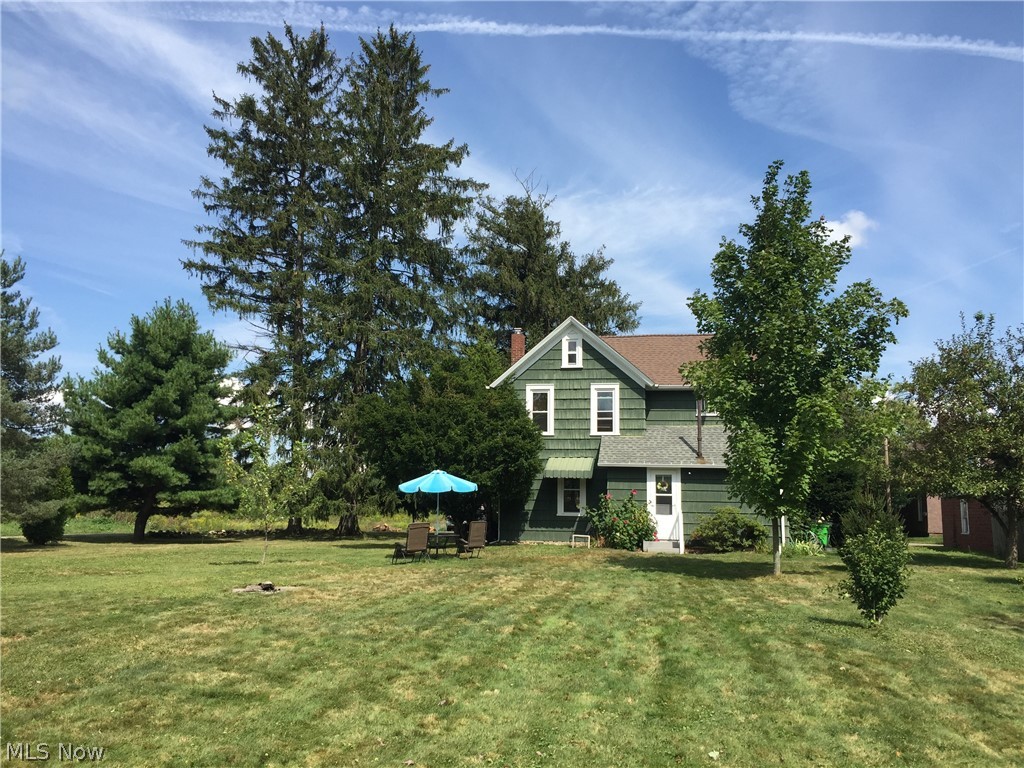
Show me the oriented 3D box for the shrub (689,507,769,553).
[{"bbox_3d":[6.432,4.308,25.371,2.300,1.299,1.800,0,-7,10],"label":"shrub"}]

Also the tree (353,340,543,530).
[{"bbox_3d":[-2.202,1.947,29.283,6.400,6.821,6.000,1,-7,0],"label":"tree"}]

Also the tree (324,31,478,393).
[{"bbox_3d":[-5.136,-4.580,34.638,7.400,21.111,7.200,1,-7,0],"label":"tree"}]

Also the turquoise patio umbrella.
[{"bbox_3d":[-2.042,3.577,23.836,2.250,2.390,2.250,1,-7,0],"label":"turquoise patio umbrella"}]

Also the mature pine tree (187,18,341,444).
[{"bbox_3d":[-9.992,-4.840,36.166,7.963,22.028,7.645,1,-8,0],"label":"mature pine tree"}]

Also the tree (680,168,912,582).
[{"bbox_3d":[6.266,-0.522,19.044,4.969,9.279,4.770,1,-8,0],"label":"tree"}]

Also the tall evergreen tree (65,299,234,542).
[{"bbox_3d":[-12.530,1.152,29.671,5.873,8.395,5.638,1,-8,0],"label":"tall evergreen tree"}]

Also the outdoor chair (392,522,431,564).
[{"bbox_3d":[-2.584,4.080,22.058,0.660,1.000,0.800,6,-9,-36],"label":"outdoor chair"}]

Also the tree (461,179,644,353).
[{"bbox_3d":[2.092,-1.707,44.614,9.600,18.267,9.216,1,-8,0],"label":"tree"}]

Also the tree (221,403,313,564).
[{"bbox_3d":[-5.736,2.291,20.049,2.149,3.737,2.063,1,-8,0],"label":"tree"}]

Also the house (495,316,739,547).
[{"bbox_3d":[4.480,1.829,31.393,10.050,7.850,9.500,0,-7,10],"label":"house"}]

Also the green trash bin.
[{"bbox_3d":[10.407,5.050,28.900,0.610,0.980,0.680,-3,-8,25],"label":"green trash bin"}]

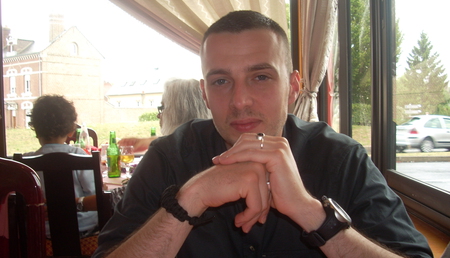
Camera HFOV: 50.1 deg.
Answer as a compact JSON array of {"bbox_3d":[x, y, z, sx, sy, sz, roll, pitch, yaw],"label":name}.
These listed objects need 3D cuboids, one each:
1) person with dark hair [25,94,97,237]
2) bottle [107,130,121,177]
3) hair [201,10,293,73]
[{"bbox_3d":[-0.800,0.420,2.500,0.480,1.200,0.720,-1,1,-3],"label":"person with dark hair"},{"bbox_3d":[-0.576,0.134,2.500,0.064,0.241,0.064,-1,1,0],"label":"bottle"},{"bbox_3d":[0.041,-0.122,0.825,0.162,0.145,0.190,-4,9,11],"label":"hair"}]

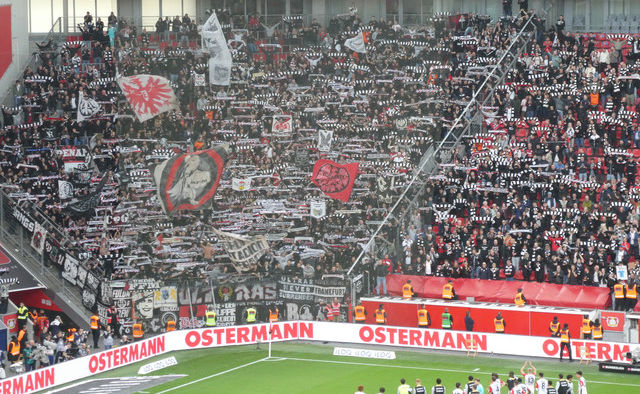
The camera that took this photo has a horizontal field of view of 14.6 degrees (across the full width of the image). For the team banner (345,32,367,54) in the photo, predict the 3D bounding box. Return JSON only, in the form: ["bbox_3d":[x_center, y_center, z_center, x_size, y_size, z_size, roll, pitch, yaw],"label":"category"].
[{"bbox_3d":[2.007,-8.733,141.087,1.220,1.250,0.250,-1,6,0],"label":"team banner"}]

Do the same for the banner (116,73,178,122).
[{"bbox_3d":[-8.990,-5.186,130.083,3.254,2.519,0.600,-1,6,-9],"label":"banner"}]

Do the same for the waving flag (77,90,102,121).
[{"bbox_3d":[-12.289,-4.804,132.500,1.270,1.580,0.300,-1,5,-3],"label":"waving flag"}]

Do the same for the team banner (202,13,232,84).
[{"bbox_3d":[-5.526,-8.005,134.552,1.629,4.017,0.600,-1,6,-9],"label":"team banner"}]

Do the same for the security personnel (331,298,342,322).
[{"bbox_3d":[0.809,5.863,122.601,0.580,1.800,0.360,-1,6,0],"label":"security personnel"}]

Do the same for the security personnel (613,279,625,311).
[{"bbox_3d":[14.177,4.829,118.435,0.550,1.780,0.450,1,6,12],"label":"security personnel"}]

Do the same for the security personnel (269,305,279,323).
[{"bbox_3d":[-2.204,6.074,118.758,0.560,1.800,0.400,0,6,7],"label":"security personnel"}]

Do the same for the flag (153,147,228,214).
[{"bbox_3d":[-6.562,-0.830,125.500,3.700,3.300,0.600,-1,5,-5],"label":"flag"}]

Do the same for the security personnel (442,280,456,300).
[{"bbox_3d":[6.374,4.591,122.560,0.550,1.000,0.620,3,7,33],"label":"security personnel"}]

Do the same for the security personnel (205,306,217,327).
[{"bbox_3d":[-5.212,6.198,119.869,0.600,1.800,0.380,-1,6,0],"label":"security personnel"}]

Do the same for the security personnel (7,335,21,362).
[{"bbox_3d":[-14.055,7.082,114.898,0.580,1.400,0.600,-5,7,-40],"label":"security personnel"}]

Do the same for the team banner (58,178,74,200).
[{"bbox_3d":[-12.695,-0.376,125.000,0.820,1.000,0.150,-1,5,-6],"label":"team banner"}]

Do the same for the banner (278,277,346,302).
[{"bbox_3d":[-0.362,4.608,125.022,3.650,1.100,0.080,2,6,27],"label":"banner"}]

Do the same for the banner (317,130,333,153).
[{"bbox_3d":[0.270,-3.035,134.800,0.780,1.130,0.060,-1,6,-7],"label":"banner"}]

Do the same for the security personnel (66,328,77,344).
[{"bbox_3d":[-11.271,6.671,113.358,0.550,1.750,0.420,0,5,0],"label":"security personnel"}]

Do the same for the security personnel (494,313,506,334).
[{"bbox_3d":[8.363,6.259,116.283,0.560,1.800,0.400,2,6,21],"label":"security personnel"}]

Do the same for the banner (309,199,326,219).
[{"bbox_3d":[-0.126,0.632,126.115,0.850,1.000,0.100,-1,6,0],"label":"banner"}]

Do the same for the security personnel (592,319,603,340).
[{"bbox_3d":[12.790,6.513,114.839,0.560,1.800,0.380,1,6,14],"label":"security personnel"}]

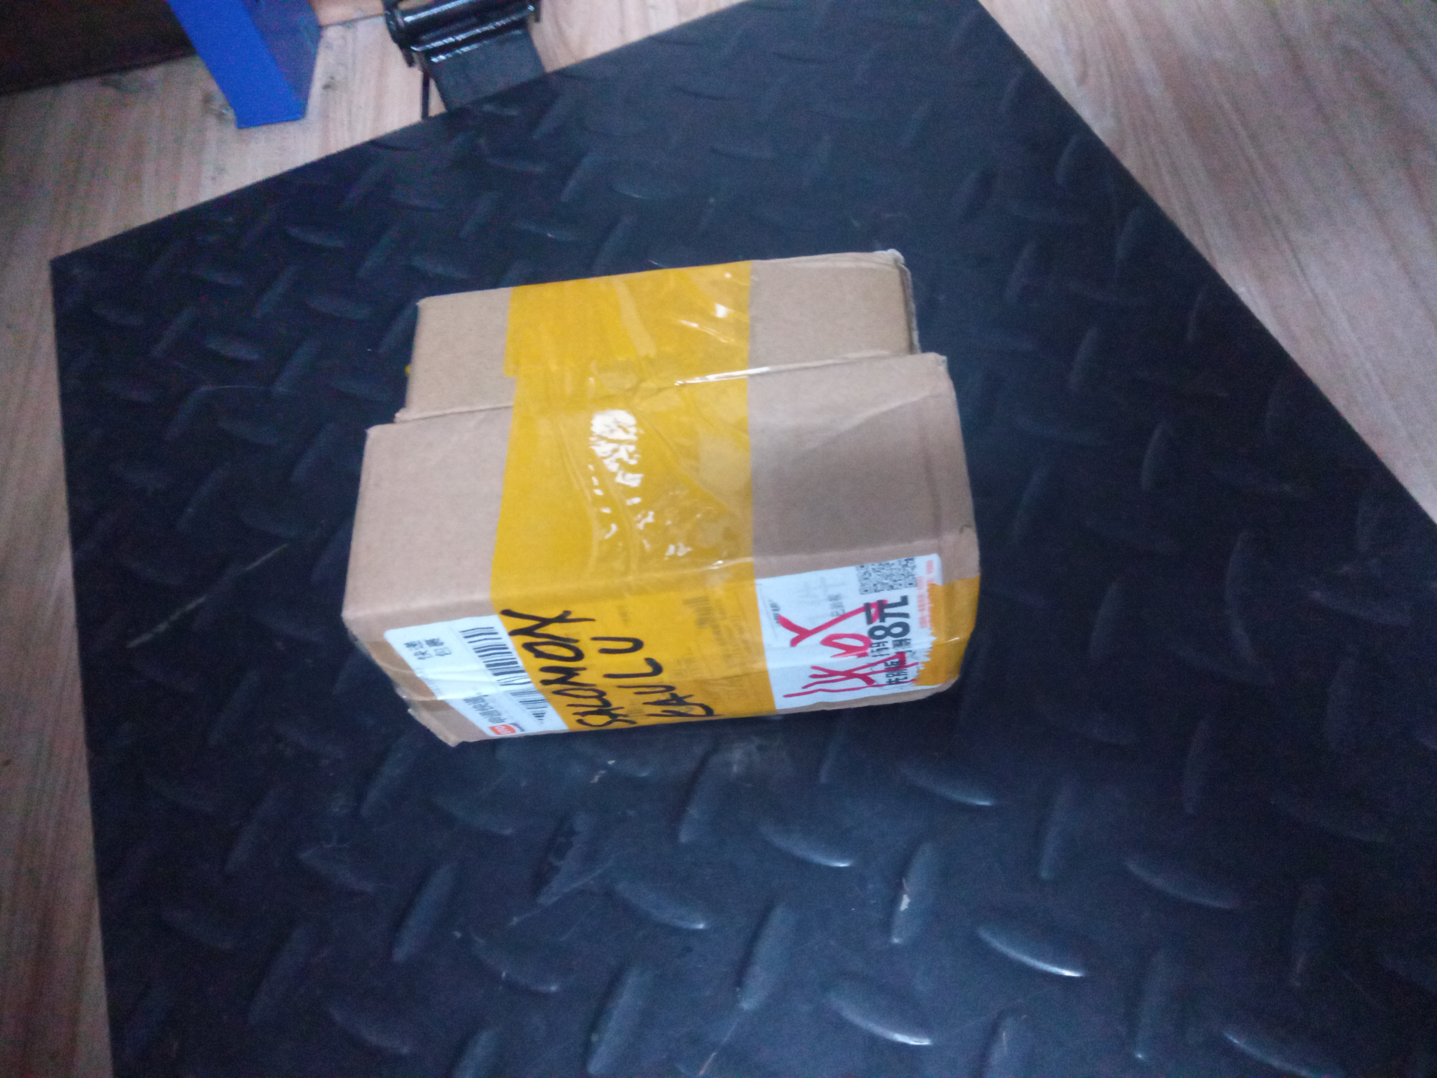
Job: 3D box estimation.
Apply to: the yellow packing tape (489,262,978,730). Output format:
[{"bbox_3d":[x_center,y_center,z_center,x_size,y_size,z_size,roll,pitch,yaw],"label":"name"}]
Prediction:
[{"bbox_3d":[0.004,-0.013,0.334,0.116,0.087,0.098,-6,58,2],"label":"yellow packing tape"}]

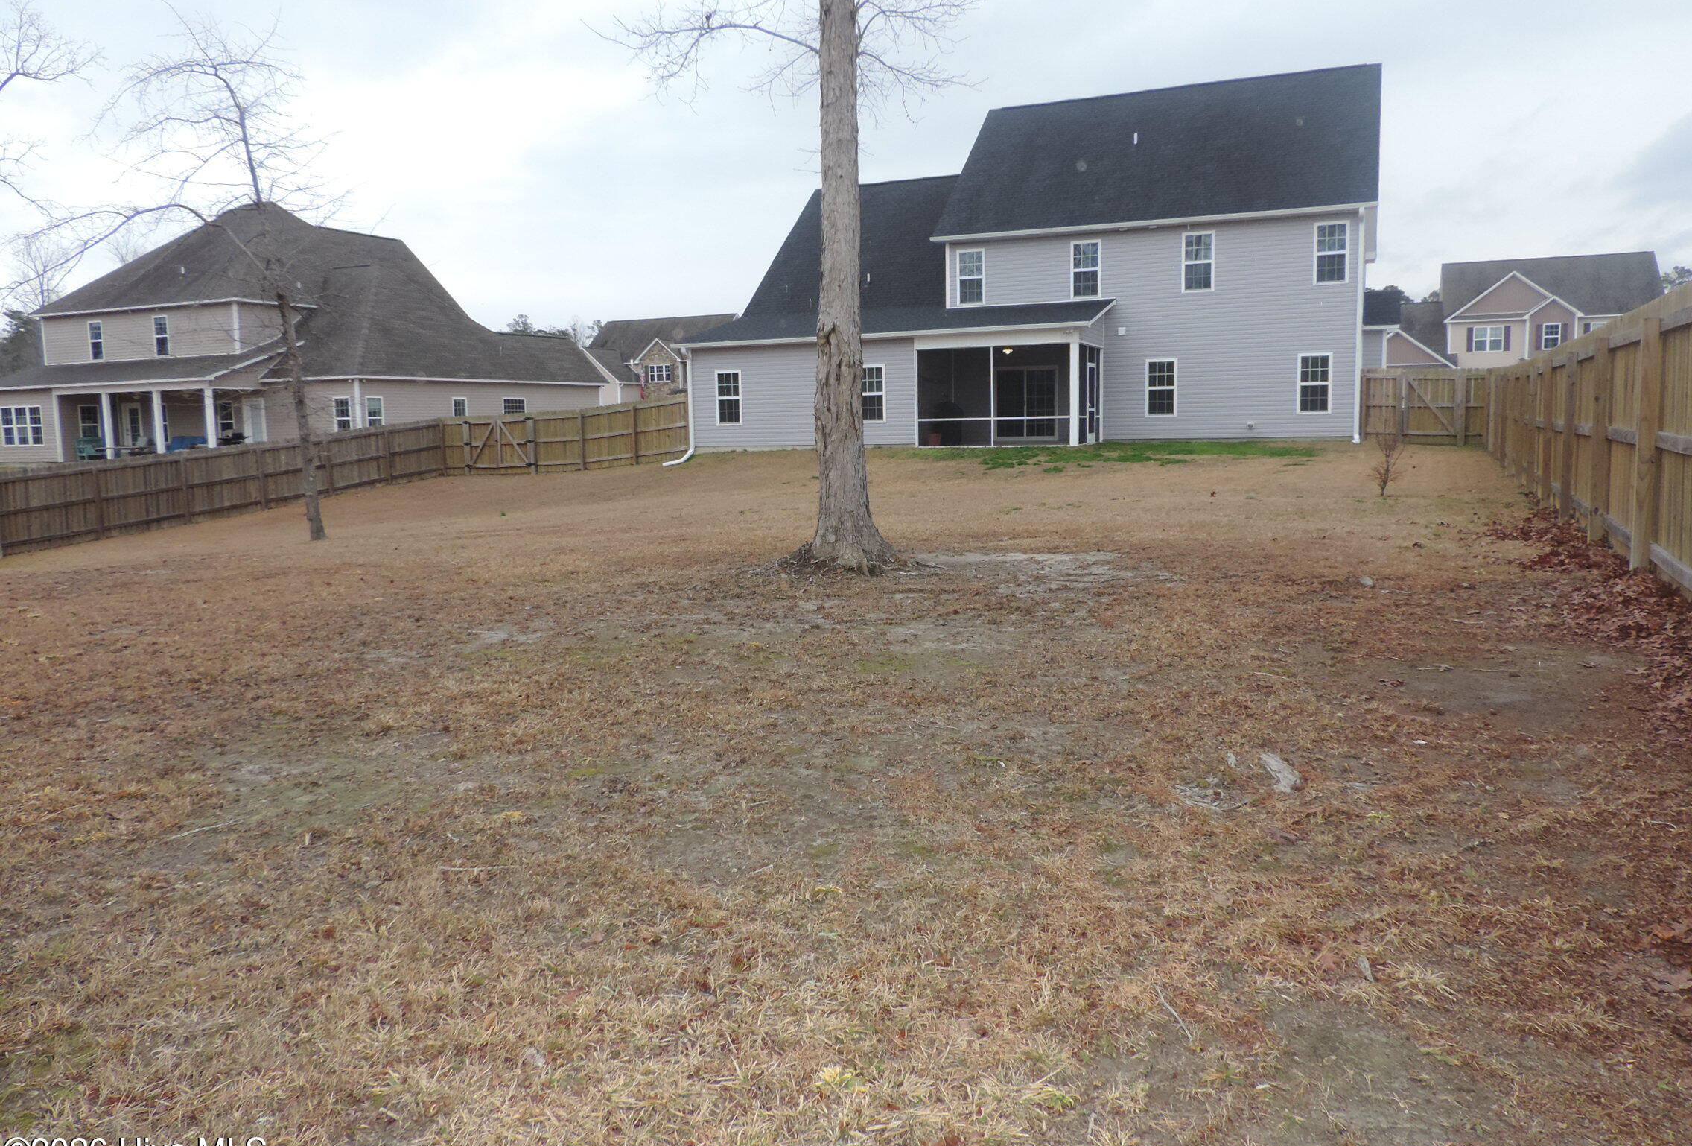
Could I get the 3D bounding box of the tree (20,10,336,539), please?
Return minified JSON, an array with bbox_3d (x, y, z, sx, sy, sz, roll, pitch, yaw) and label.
[{"bbox_3d":[-8.914,-3.911,15.956,3.857,7.109,3.548,-6,10,-24],"label":"tree"}]

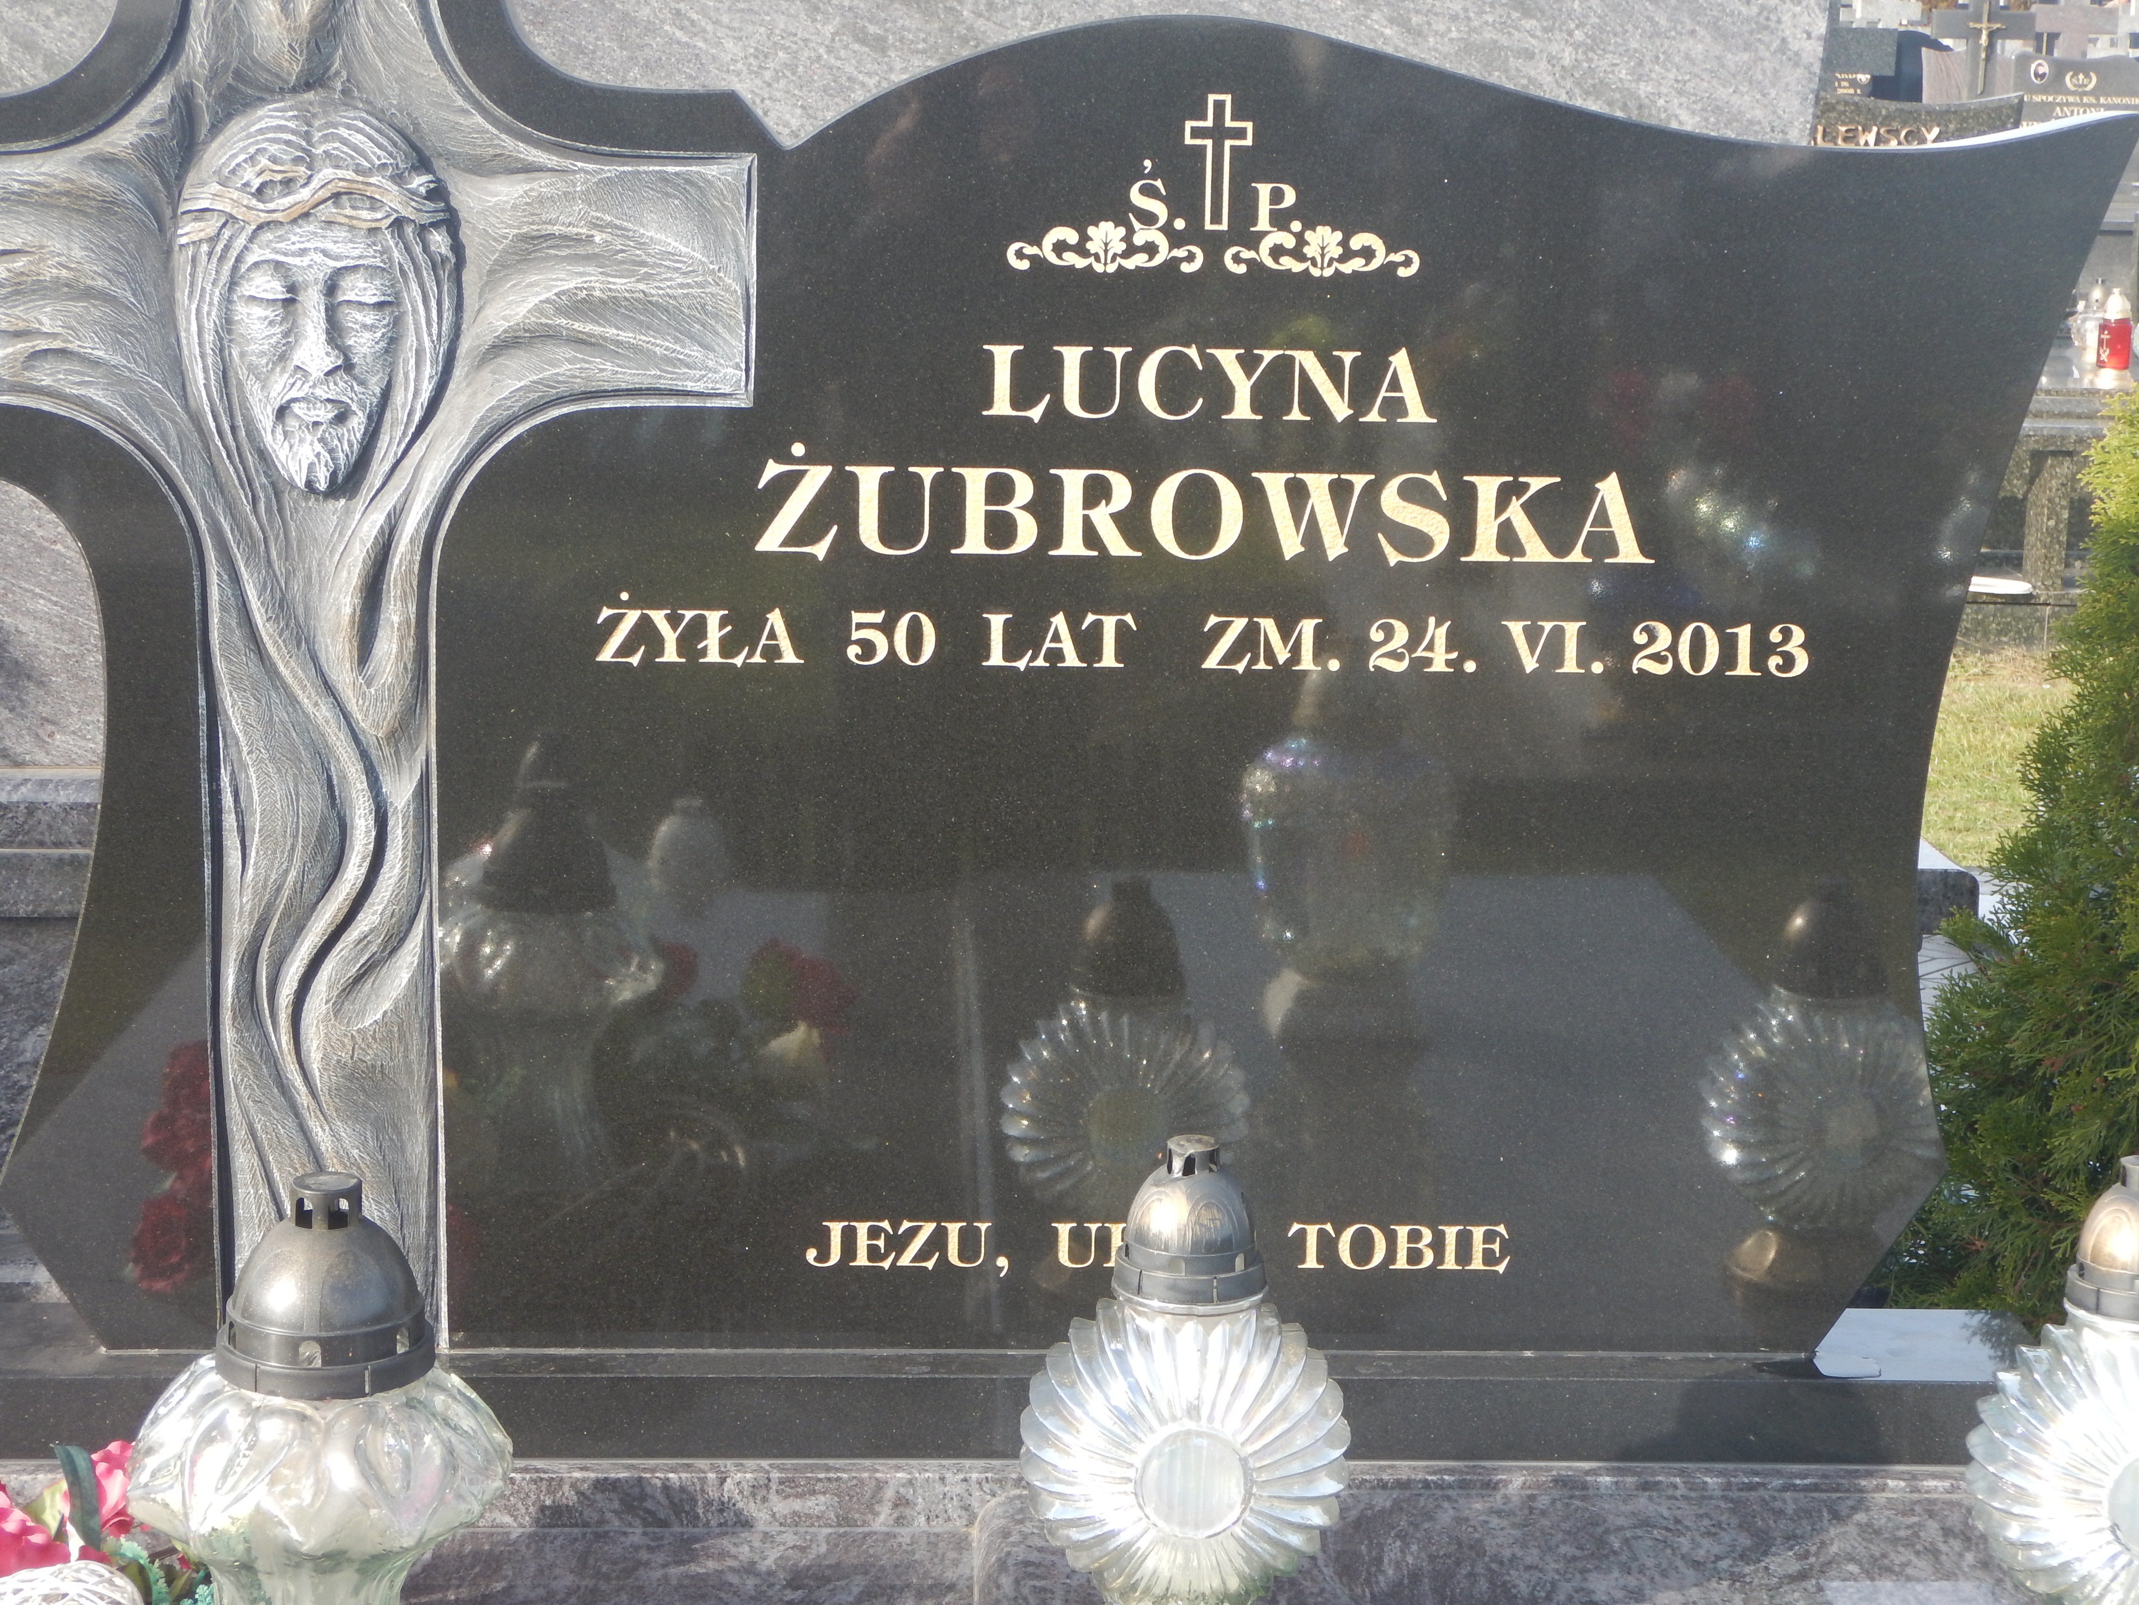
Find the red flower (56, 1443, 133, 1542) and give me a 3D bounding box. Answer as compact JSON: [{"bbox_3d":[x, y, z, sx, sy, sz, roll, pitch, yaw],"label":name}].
[{"bbox_3d":[-0.508,0.362,1.980,0.052,0.050,0.052,1,11,-2],"label":"red flower"}]

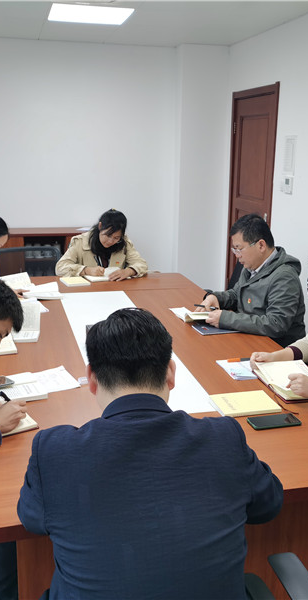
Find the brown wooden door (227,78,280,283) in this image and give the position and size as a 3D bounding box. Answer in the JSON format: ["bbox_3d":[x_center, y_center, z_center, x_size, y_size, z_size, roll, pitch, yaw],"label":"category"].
[{"bbox_3d":[0.933,-0.891,5.935,0.100,2.134,1.190,-2,14,-11],"label":"brown wooden door"}]

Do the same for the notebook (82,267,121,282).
[{"bbox_3d":[-0.314,-0.171,4.237,0.270,0.045,0.200,-1,14,-7],"label":"notebook"}]

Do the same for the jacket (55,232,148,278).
[{"bbox_3d":[-0.368,-0.200,4.451,0.630,0.580,0.460,-2,14,-11],"label":"jacket"}]

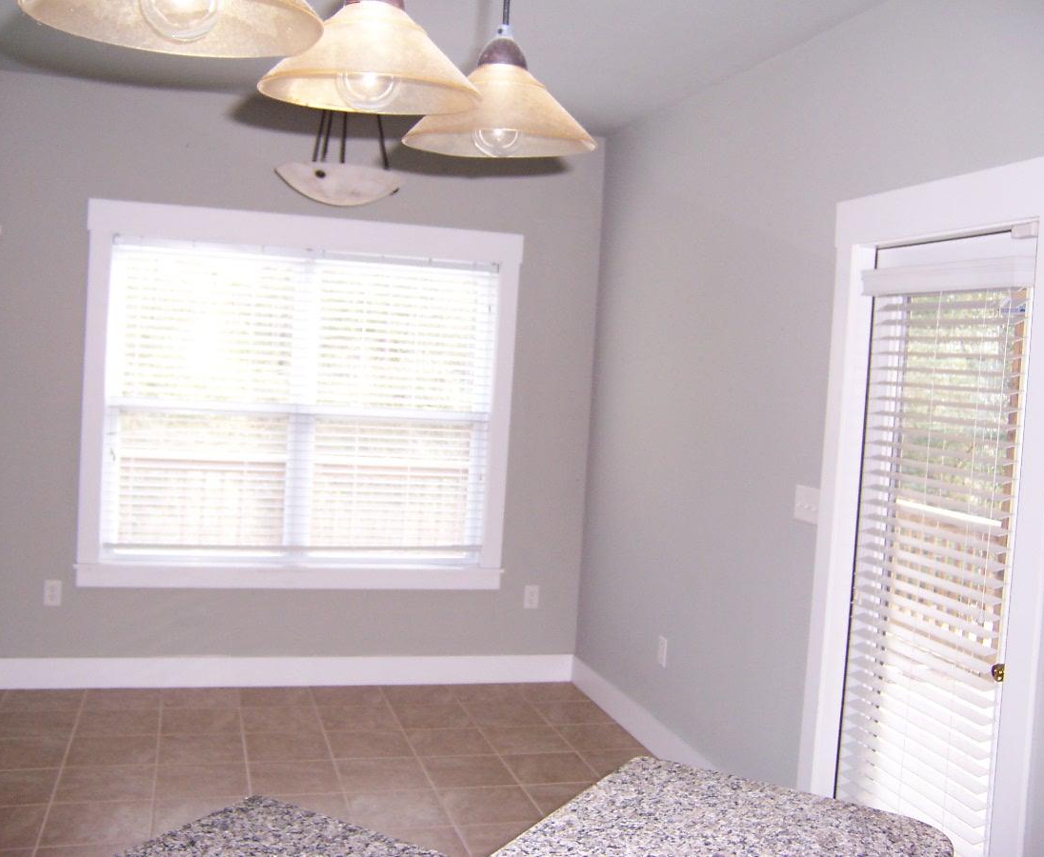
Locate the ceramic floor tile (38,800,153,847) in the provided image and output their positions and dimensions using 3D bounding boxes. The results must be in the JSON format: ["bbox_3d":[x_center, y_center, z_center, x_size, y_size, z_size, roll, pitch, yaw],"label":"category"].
[{"bbox_3d":[-1.392,1.300,3.578,0.330,0.010,0.330,3,3,-17],"label":"ceramic floor tile"}]

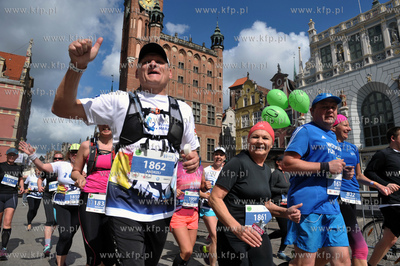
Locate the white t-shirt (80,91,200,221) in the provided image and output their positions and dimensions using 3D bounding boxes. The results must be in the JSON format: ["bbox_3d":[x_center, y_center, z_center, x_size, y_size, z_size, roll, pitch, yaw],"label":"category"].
[{"bbox_3d":[-0.322,0.126,1.490,0.610,0.710,0.330,7,-11,-16],"label":"white t-shirt"}]

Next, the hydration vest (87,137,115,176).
[{"bbox_3d":[-0.872,0.218,2.420,0.310,0.390,0.260,2,-13,-15],"label":"hydration vest"}]

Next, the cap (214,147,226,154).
[{"bbox_3d":[0.297,0.256,3.900,0.175,0.120,0.250,-1,-10,10],"label":"cap"}]

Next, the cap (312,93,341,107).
[{"bbox_3d":[1.033,-0.270,2.170,0.175,0.125,0.250,2,-10,-9],"label":"cap"}]

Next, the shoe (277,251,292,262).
[{"bbox_3d":[1.232,1.782,3.870,0.100,0.115,0.270,5,-14,-26],"label":"shoe"}]

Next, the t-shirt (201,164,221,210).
[{"bbox_3d":[0.181,0.732,3.580,0.380,0.560,0.250,0,-12,-5],"label":"t-shirt"}]

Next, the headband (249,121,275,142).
[{"bbox_3d":[0.434,-0.004,1.870,0.170,0.140,0.190,-3,-11,18],"label":"headband"}]

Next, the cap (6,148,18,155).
[{"bbox_3d":[-3.231,0.318,4.600,0.175,0.120,0.250,8,-8,-31],"label":"cap"}]

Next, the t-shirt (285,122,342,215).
[{"bbox_3d":[0.929,0.289,2.170,0.510,0.720,0.350,6,-12,-27],"label":"t-shirt"}]

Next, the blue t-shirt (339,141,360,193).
[{"bbox_3d":[1.254,0.301,2.360,0.450,0.500,0.270,3,-13,-20],"label":"blue t-shirt"}]

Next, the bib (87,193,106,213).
[{"bbox_3d":[-0.792,0.557,2.120,0.215,0.150,0.020,6,-11,-15],"label":"bib"}]

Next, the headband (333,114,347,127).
[{"bbox_3d":[1.203,-0.109,2.330,0.170,0.110,0.200,7,-15,-32],"label":"headband"}]

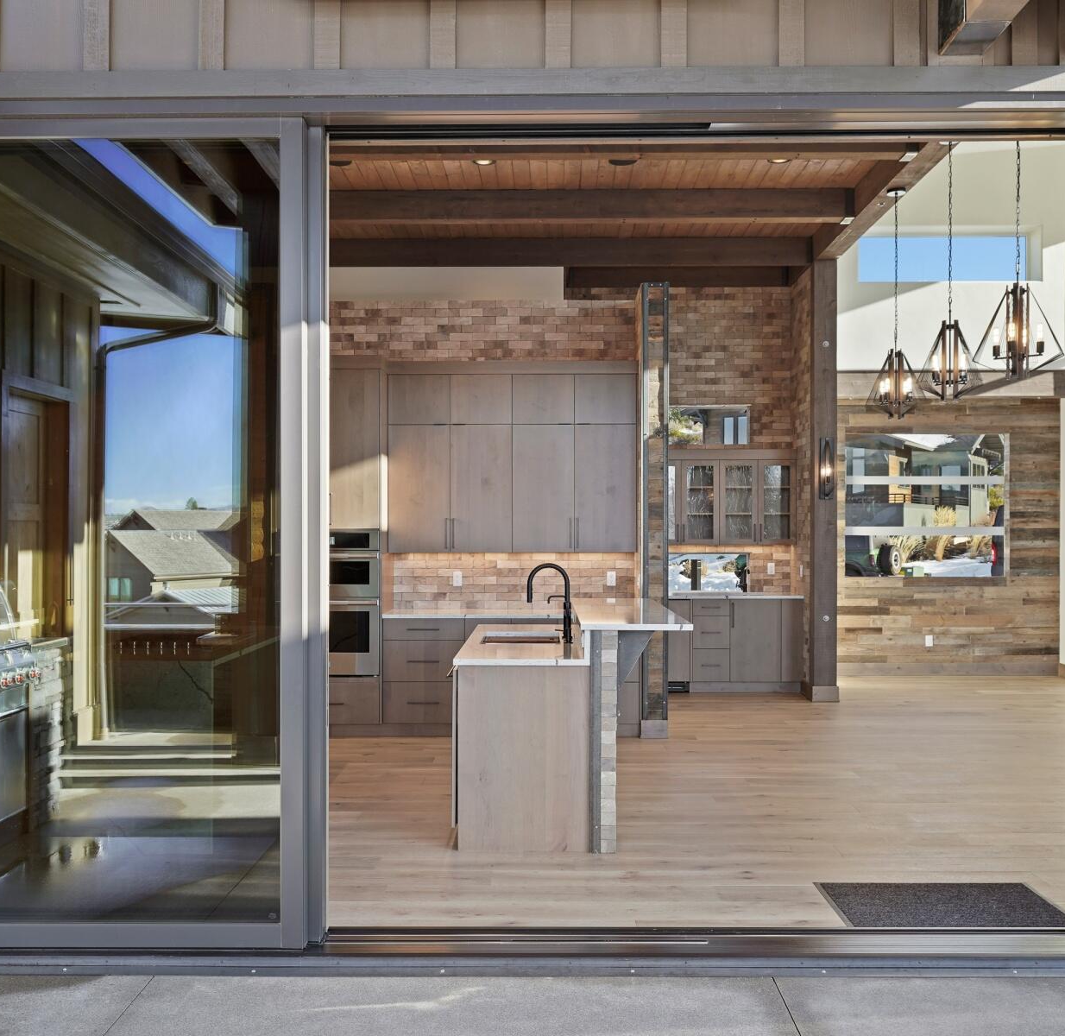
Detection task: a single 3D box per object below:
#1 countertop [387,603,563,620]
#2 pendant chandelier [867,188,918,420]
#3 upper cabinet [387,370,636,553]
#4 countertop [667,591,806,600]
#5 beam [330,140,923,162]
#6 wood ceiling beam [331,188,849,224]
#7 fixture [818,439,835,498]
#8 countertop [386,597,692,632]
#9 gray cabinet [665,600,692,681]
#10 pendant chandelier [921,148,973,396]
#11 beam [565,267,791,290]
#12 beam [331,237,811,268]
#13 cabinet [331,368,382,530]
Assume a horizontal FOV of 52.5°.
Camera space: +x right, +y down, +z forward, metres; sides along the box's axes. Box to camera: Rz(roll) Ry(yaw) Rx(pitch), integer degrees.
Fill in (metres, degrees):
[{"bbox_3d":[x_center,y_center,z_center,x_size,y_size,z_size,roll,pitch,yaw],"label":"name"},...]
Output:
[{"bbox_3d":[-0.150,0.706,7.940,1.800,0.033,0.630,0,0,1],"label":"countertop"},{"bbox_3d":[2.600,-1.521,7.700,0.370,1.630,0.370,0,-1,1],"label":"pendant chandelier"},{"bbox_3d":[-0.141,-0.424,8.100,1.840,1.360,0.330,0,0,1],"label":"upper cabinet"},{"bbox_3d":[1.806,0.751,10.365,1.470,0.033,0.630,0,-1,1],"label":"countertop"},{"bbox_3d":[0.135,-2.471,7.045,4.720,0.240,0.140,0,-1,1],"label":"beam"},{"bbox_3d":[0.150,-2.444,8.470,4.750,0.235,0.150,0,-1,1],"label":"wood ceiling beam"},{"bbox_3d":[2.604,-0.430,9.545,0.120,0.540,0.130,0,-1,1],"label":"fixture"},{"bbox_3d":[0.504,0.530,6.050,0.540,0.034,1.950,0,0,1],"label":"countertop"},{"bbox_3d":[1.291,1.153,10.360,0.380,0.760,0.580,0,-1,1],"label":"gray cabinet"},{"bbox_3d":[2.540,-1.500,6.550,0.390,1.570,0.390,0,0,1],"label":"pendant chandelier"},{"bbox_3d":[1.398,-2.355,10.470,2.180,0.220,0.180,0,0,1],"label":"beam"},{"bbox_3d":[0.245,-2.365,9.700,4.460,0.250,0.200,0,0,1],"label":"beam"},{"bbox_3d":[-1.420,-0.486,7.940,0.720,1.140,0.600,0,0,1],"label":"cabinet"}]

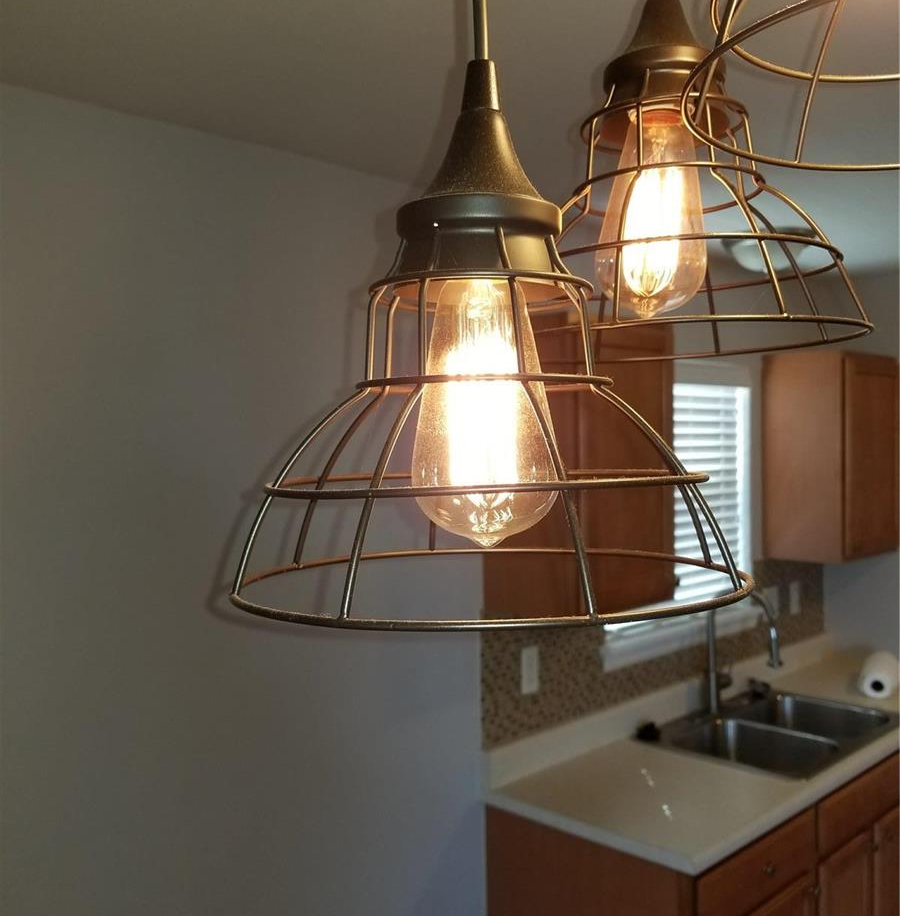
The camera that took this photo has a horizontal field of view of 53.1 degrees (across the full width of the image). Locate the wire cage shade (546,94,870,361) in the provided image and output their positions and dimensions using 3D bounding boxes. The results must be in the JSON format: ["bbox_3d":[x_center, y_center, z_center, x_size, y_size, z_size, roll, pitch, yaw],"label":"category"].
[{"bbox_3d":[0.125,-0.131,0.526,0.227,0.133,0.227,-1,2,0],"label":"wire cage shade"}]

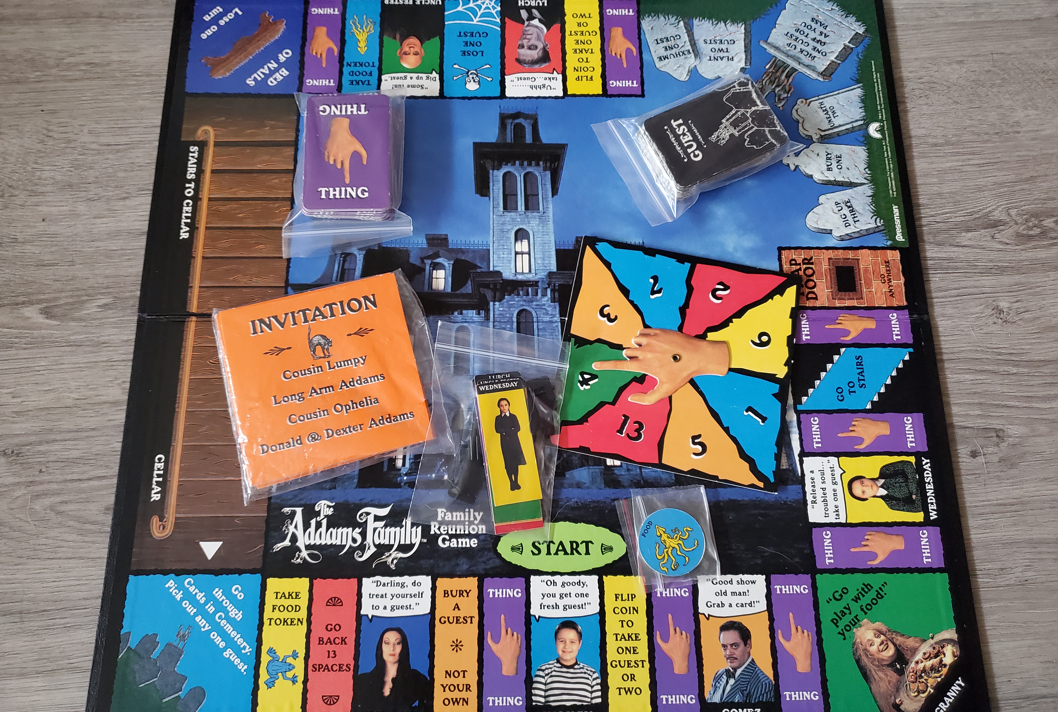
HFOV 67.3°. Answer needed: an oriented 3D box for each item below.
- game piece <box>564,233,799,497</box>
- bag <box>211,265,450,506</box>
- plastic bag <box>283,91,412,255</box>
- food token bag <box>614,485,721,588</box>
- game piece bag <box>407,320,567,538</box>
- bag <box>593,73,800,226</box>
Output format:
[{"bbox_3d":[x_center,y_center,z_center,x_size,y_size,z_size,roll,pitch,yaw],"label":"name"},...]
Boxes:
[{"bbox_3d":[0.085,0.002,0.450,0.128,0.005,0.132,9,75,2],"label":"game piece"},{"bbox_3d":[-0.115,0.009,0.444,0.105,0.008,0.108,-16,75,-5],"label":"bag"},{"bbox_3d":[-0.107,-0.111,0.473,0.075,0.015,0.107,-2,75,-1],"label":"plastic bag"},{"bbox_3d":[0.075,0.097,0.423,0.049,0.006,0.049,-10,75,-3],"label":"food token bag"},{"bbox_3d":[-0.020,0.039,0.434,0.076,0.014,0.115,7,75,1],"label":"game piece bag"},{"bbox_3d":[0.104,-0.130,0.480,0.108,0.016,0.077,-23,76,-7],"label":"bag"}]

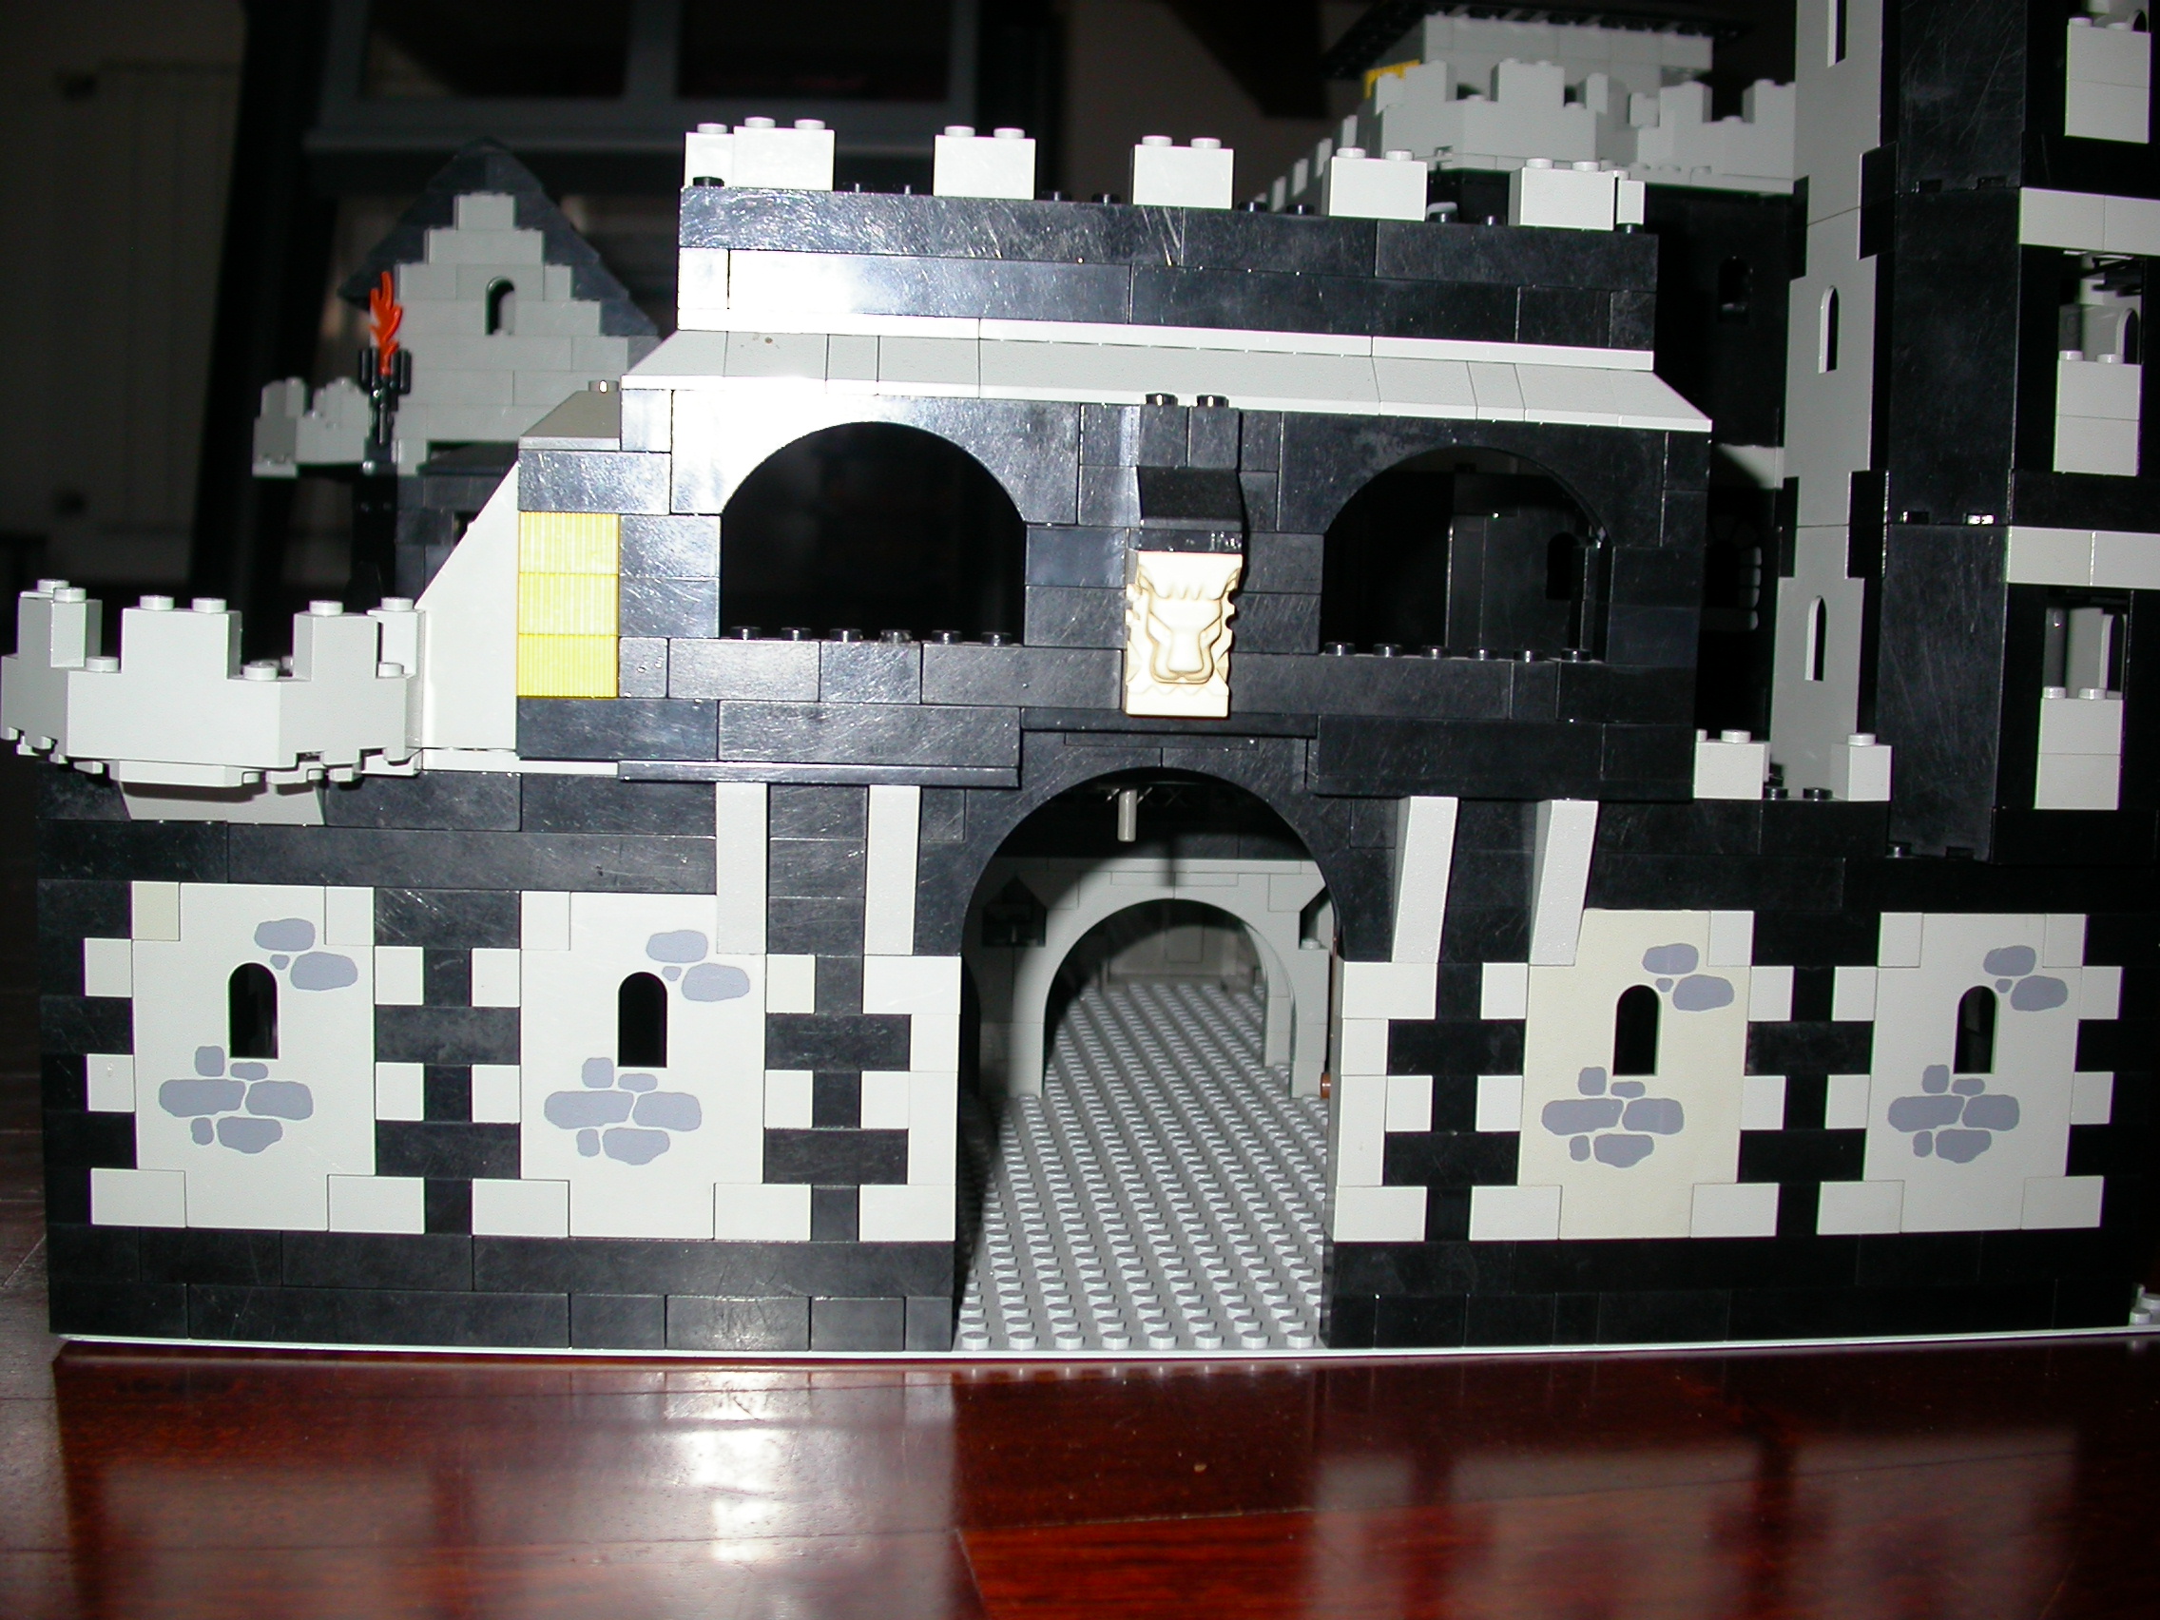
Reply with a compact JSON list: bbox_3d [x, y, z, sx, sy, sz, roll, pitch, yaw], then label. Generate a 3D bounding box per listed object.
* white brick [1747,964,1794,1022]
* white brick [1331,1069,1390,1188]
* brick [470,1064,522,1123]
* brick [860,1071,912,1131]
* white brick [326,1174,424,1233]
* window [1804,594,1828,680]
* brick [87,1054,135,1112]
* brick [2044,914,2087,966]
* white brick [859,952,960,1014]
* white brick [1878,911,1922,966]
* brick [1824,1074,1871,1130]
[{"bbox_3d":[0.118,0.031,0.410,0.008,0.011,0.008,1,5,-6],"label":"white brick"},{"bbox_3d":[0.048,0.054,0.407,0.008,0.019,0.008,1,6,-6],"label":"white brick"},{"bbox_3d":[-0.096,0.046,0.393,0.008,0.010,0.008,1,5,-6],"label":"brick"},{"bbox_3d":[-0.033,0.048,0.399,0.008,0.010,0.008,1,5,-6],"label":"brick"},{"bbox_3d":[-0.116,0.064,0.392,0.016,0.010,0.008,1,5,-6],"label":"white brick"},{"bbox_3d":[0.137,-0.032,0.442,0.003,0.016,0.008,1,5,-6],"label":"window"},{"bbox_3d":[-0.158,0.044,0.389,0.008,0.010,0.008,1,5,-6],"label":"brick"},{"bbox_3d":[0.174,0.022,0.418,0.008,0.010,0.008,1,5,-6],"label":"brick"},{"bbox_3d":[-0.028,0.028,0.393,0.016,0.010,0.008,1,5,-6],"label":"white brick"},{"bbox_3d":[0.143,0.022,0.415,0.008,0.010,0.008,1,5,-6],"label":"white brick"},{"bbox_3d":[0.133,0.050,0.416,0.008,0.010,0.008,1,6,-6],"label":"brick"}]

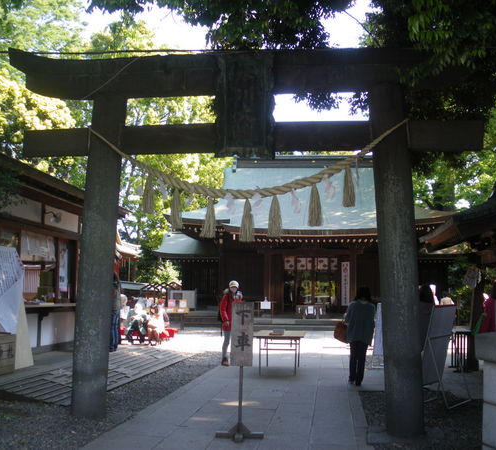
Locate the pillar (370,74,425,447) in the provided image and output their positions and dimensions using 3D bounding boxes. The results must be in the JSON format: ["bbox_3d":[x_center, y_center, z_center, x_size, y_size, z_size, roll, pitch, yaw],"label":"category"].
[{"bbox_3d":[1.658,0.306,6.981,0.436,3.908,0.436,-2,-7,8],"label":"pillar"}]

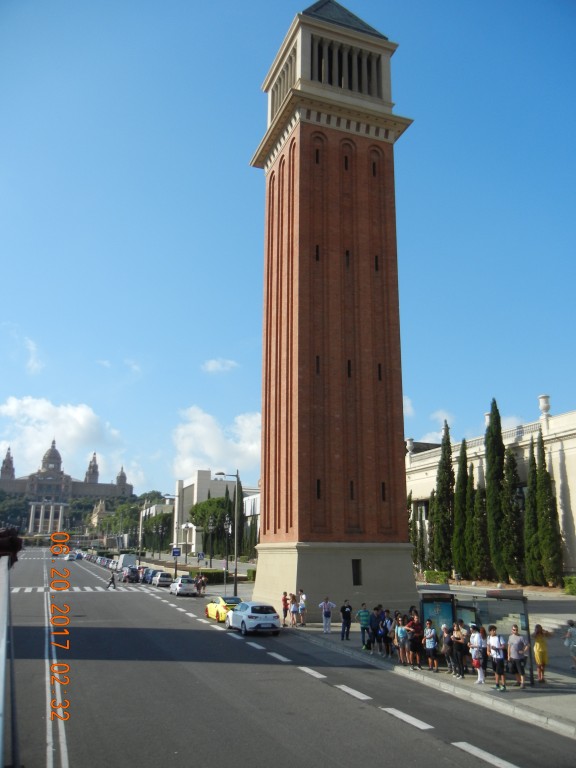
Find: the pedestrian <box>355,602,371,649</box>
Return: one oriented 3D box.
[{"bbox_3d":[3.099,10.001,27.482,0.560,1.785,0.340,5,-15,-15],"label":"pedestrian"}]

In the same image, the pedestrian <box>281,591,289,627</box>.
[{"bbox_3d":[-0.110,11.713,34.604,0.420,1.720,0.500,-1,-14,5],"label":"pedestrian"}]

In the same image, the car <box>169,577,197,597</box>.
[{"bbox_3d":[-9.179,17.773,58.698,1.720,1.470,4.050,5,-14,-19],"label":"car"}]

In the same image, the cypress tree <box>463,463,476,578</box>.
[{"bbox_3d":[18.187,13.555,66.353,1.500,11.400,1.500,-3,-14,15],"label":"cypress tree"}]

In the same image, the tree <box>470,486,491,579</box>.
[{"bbox_3d":[19.431,14.976,66.869,1.727,9.297,1.727,5,-15,-19],"label":"tree"}]

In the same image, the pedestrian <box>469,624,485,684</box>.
[{"bbox_3d":[5.658,8.106,20.001,0.400,1.690,0.480,7,-15,-24],"label":"pedestrian"}]

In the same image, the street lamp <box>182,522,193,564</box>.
[{"bbox_3d":[-17.014,26.956,112.831,1.200,7.050,1.200,5,-15,-19],"label":"street lamp"}]

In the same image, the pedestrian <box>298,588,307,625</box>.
[{"bbox_3d":[0.773,11.663,34.653,0.380,1.845,0.500,2,-15,-6],"label":"pedestrian"}]

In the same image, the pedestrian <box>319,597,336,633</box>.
[{"bbox_3d":[1.917,11.179,32.197,0.800,1.660,0.360,-1,-14,3],"label":"pedestrian"}]

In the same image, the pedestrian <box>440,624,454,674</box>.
[{"bbox_3d":[5.337,8.920,22.378,0.500,1.589,0.380,-12,-19,39],"label":"pedestrian"}]

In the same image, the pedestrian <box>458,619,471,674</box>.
[{"bbox_3d":[5.837,8.711,22.101,0.500,1.690,0.360,-11,-17,38],"label":"pedestrian"}]

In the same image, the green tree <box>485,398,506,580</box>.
[{"bbox_3d":[20.411,10.093,64.789,1.738,17.844,1.738,5,-15,-19],"label":"green tree"}]

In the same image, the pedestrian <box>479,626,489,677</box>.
[{"bbox_3d":[6.556,8.999,22.326,0.340,1.537,0.460,10,-18,-33],"label":"pedestrian"}]

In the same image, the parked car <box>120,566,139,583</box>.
[{"bbox_3d":[-18.360,22.121,77.339,1.800,1.650,4.400,5,-14,-19],"label":"parked car"}]

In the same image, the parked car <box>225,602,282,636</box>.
[{"bbox_3d":[-1.779,11.798,33.826,1.810,1.460,4.250,5,-14,-19],"label":"parked car"}]

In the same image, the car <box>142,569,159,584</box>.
[{"bbox_3d":[-15.002,21.651,74.937,1.740,1.500,4.200,5,-14,-19],"label":"car"}]

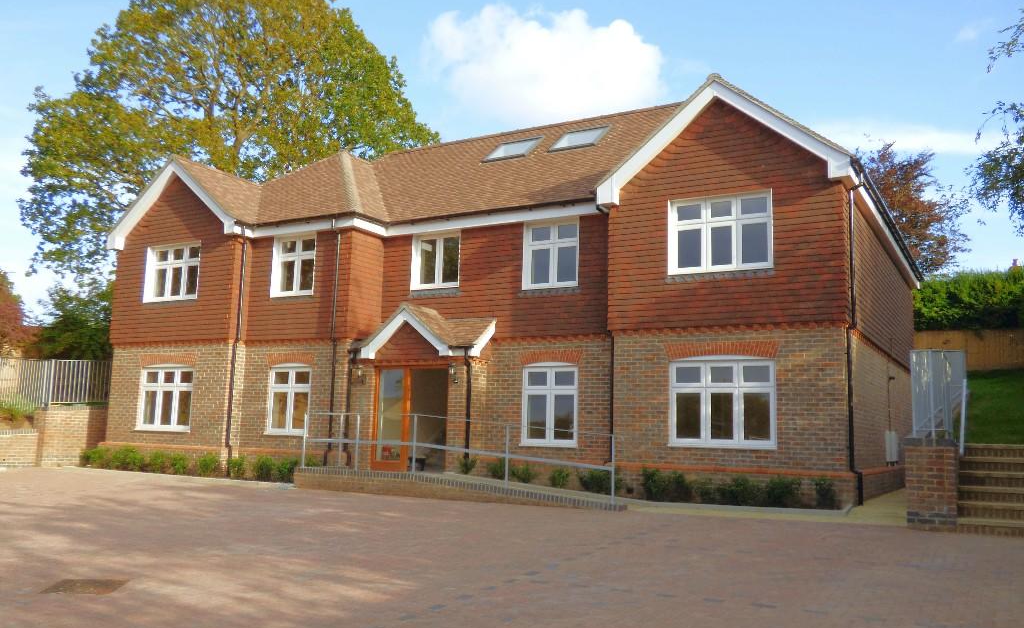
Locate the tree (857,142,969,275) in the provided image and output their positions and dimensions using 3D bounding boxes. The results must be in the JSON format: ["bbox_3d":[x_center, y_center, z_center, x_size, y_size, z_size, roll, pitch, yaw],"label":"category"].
[{"bbox_3d":[15.200,-1.750,35.000,7.200,10.300,7.200,-3,-9,30],"label":"tree"}]

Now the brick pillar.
[{"bbox_3d":[5.062,2.032,10.307,0.540,1.040,0.550,-3,-9,30],"label":"brick pillar"}]

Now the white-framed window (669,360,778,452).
[{"bbox_3d":[3.358,1.424,13.810,1.760,1.460,0.130,-3,-9,30],"label":"white-framed window"}]

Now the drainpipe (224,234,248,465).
[{"bbox_3d":[-5.843,0.744,18.161,0.135,5.014,0.110,-3,-9,30],"label":"drainpipe"}]

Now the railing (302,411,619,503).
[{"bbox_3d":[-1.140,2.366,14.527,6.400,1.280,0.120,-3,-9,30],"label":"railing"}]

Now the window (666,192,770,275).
[{"bbox_3d":[3.419,-1.342,14.172,1.740,1.310,0.130,-3,-9,30],"label":"window"}]

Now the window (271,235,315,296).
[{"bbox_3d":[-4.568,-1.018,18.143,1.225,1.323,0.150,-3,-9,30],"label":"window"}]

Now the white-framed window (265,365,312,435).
[{"bbox_3d":[-4.594,1.757,17.749,1.196,1.471,0.140,-3,-9,30],"label":"white-framed window"}]

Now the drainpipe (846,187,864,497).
[{"bbox_3d":[5.146,0.437,12.974,0.130,4.750,0.100,-3,-9,30],"label":"drainpipe"}]

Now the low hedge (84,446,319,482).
[{"bbox_3d":[-6.893,3.121,18.147,6.750,0.520,0.550,-3,-9,30],"label":"low hedge"}]

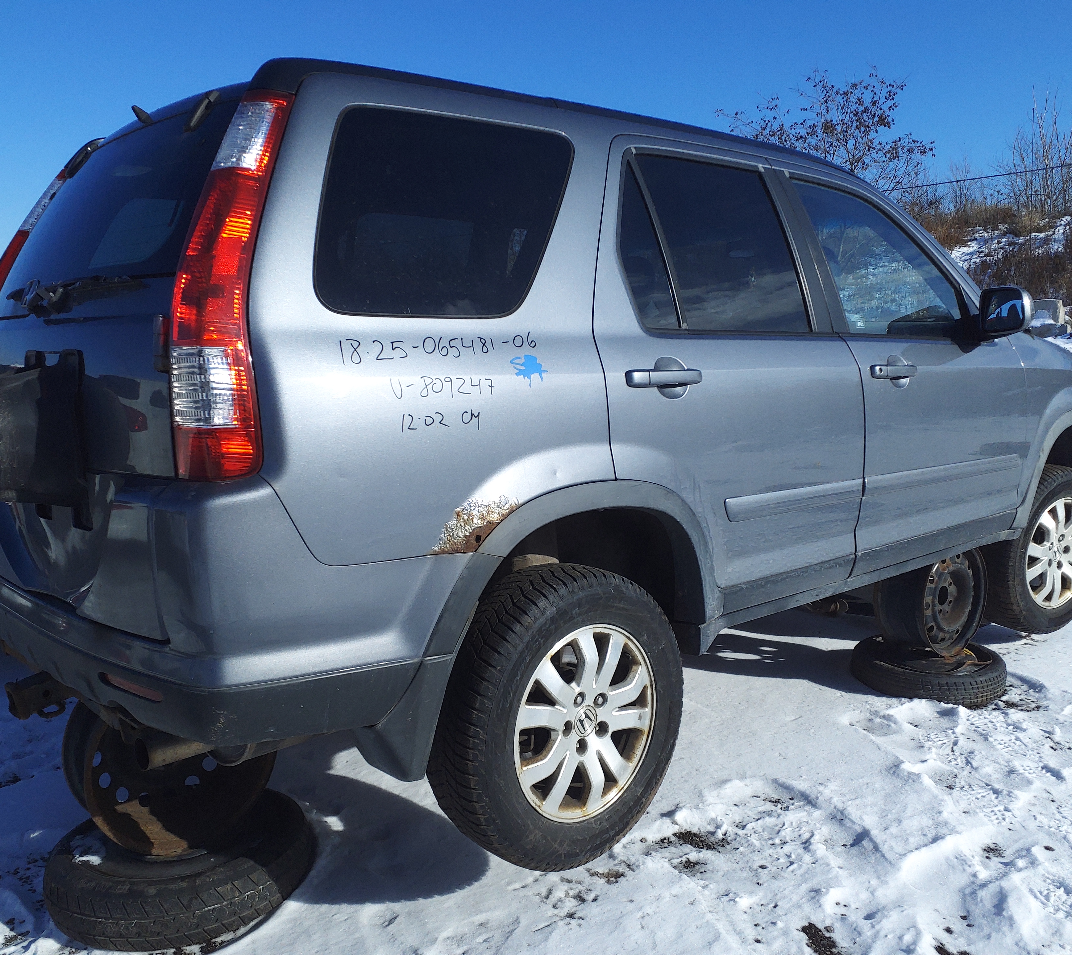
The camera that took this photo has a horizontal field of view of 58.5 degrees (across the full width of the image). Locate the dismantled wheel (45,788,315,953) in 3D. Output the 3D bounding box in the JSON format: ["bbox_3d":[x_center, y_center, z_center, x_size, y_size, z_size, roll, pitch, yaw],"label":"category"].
[{"bbox_3d":[-0.860,0.932,2.352,0.610,0.175,0.610,0,6,0],"label":"dismantled wheel"}]

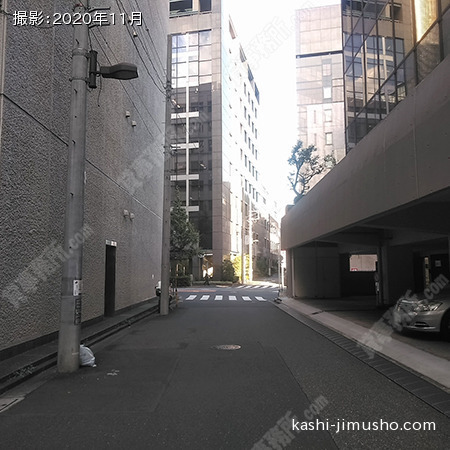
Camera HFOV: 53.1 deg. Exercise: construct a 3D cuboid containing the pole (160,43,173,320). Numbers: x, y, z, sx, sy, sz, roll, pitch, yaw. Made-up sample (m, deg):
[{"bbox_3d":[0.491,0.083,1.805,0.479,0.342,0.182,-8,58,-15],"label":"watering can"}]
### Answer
[{"bbox_3d":[-2.309,-2.214,18.168,0.320,11.460,0.320,0,-6,0],"label":"pole"}]

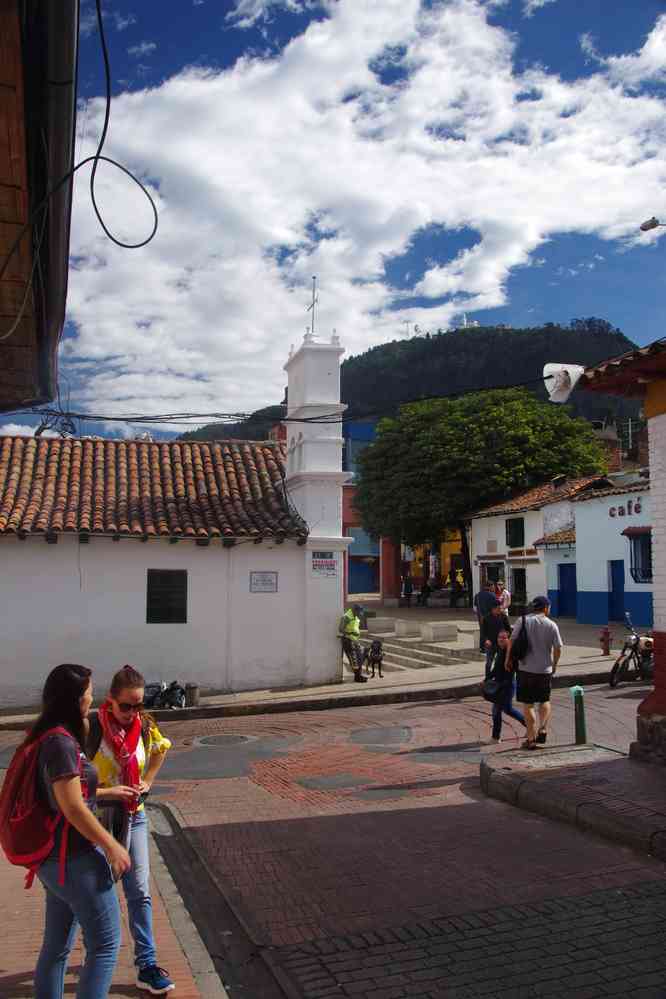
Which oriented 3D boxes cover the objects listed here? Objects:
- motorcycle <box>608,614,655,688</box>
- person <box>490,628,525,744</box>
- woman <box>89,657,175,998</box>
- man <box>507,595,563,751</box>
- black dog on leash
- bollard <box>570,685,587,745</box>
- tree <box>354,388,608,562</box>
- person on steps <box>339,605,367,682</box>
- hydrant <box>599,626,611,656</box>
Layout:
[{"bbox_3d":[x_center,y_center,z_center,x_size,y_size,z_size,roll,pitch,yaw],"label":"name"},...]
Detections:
[{"bbox_3d":[5.158,2.506,15.422,1.980,1.200,0.750,4,-5,-37],"label":"motorcycle"},{"bbox_3d":[2.133,2.249,11.226,0.550,1.400,0.450,2,-5,-22],"label":"person"},{"bbox_3d":[-1.028,1.616,4.704,0.500,1.610,0.440,2,-5,-19],"label":"woman"},{"bbox_3d":[2.305,1.951,10.472,0.620,1.740,0.520,-1,-4,12],"label":"man"},{"bbox_3d":[0.822,3.087,17.905,0.330,0.720,0.900,2,-5,-19],"label":"black dog on leash"},{"bbox_3d":[2.820,2.462,10.496,0.150,0.670,0.150,0,-4,0],"label":"bollard"},{"bbox_3d":[6.913,-0.243,42.851,11.600,9.700,11.200,0,-4,0],"label":"tree"},{"bbox_3d":[0.376,2.724,17.519,0.540,1.460,0.520,-2,-5,25],"label":"person on steps"},{"bbox_3d":[5.803,3.018,19.554,0.270,0.620,0.270,-1,-5,18],"label":"hydrant"}]

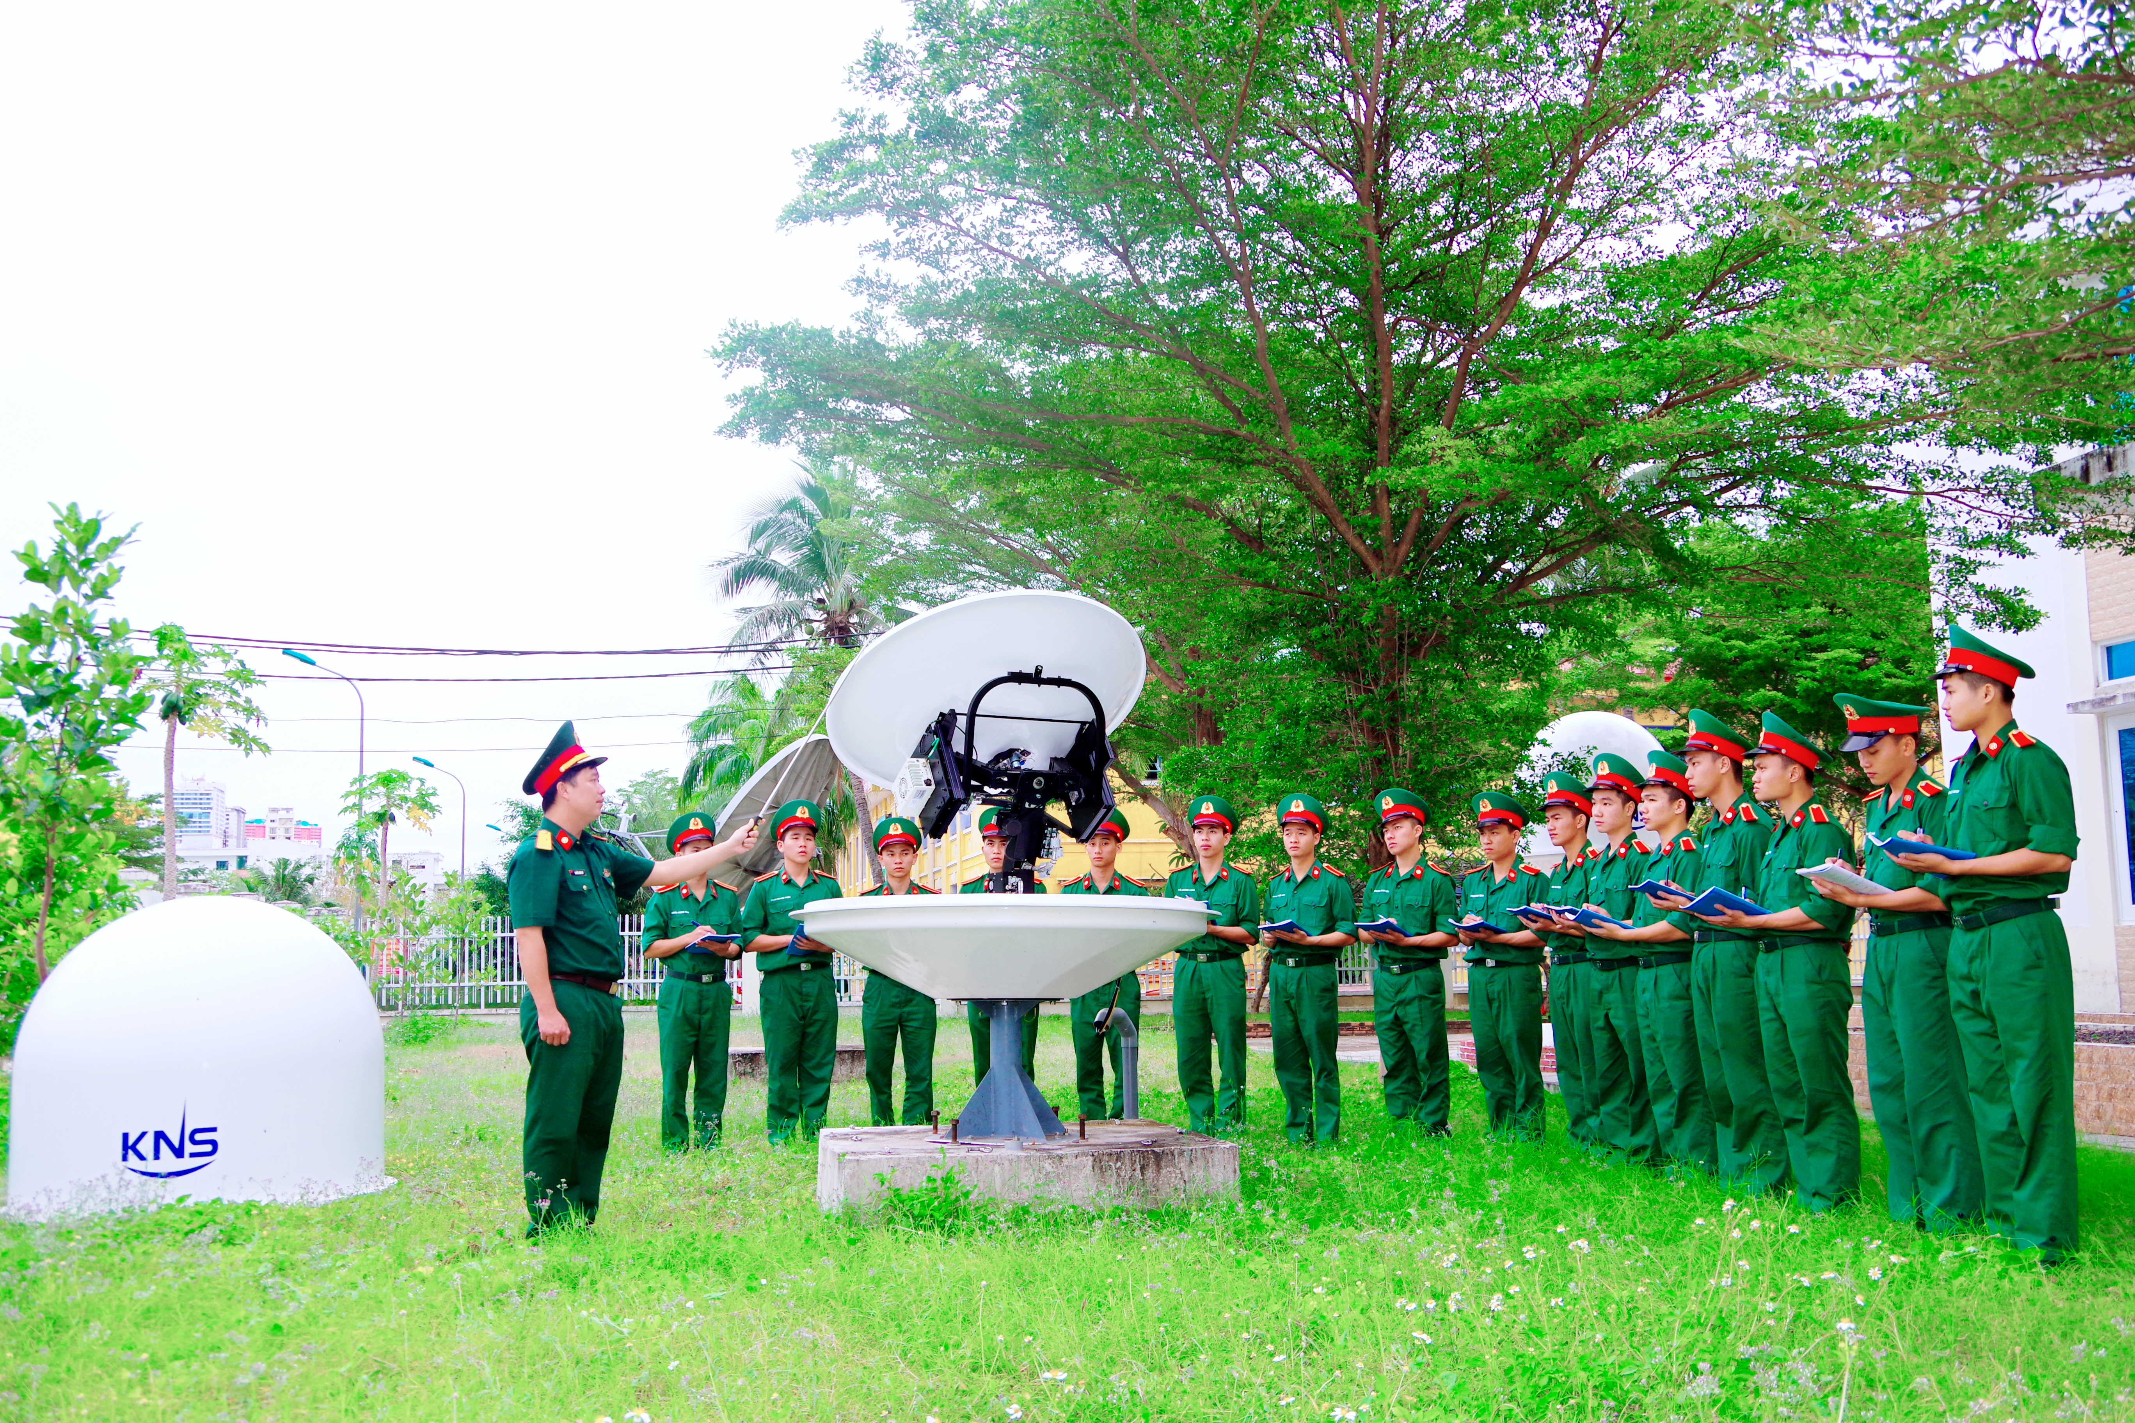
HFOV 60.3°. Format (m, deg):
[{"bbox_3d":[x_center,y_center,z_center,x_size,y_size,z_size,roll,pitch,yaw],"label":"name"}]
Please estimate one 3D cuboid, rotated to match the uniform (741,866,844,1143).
[{"bbox_3d":[-1.372,1.475,9.293,0.520,1.431,0.360,3,-9,-24],"label":"uniform"}]

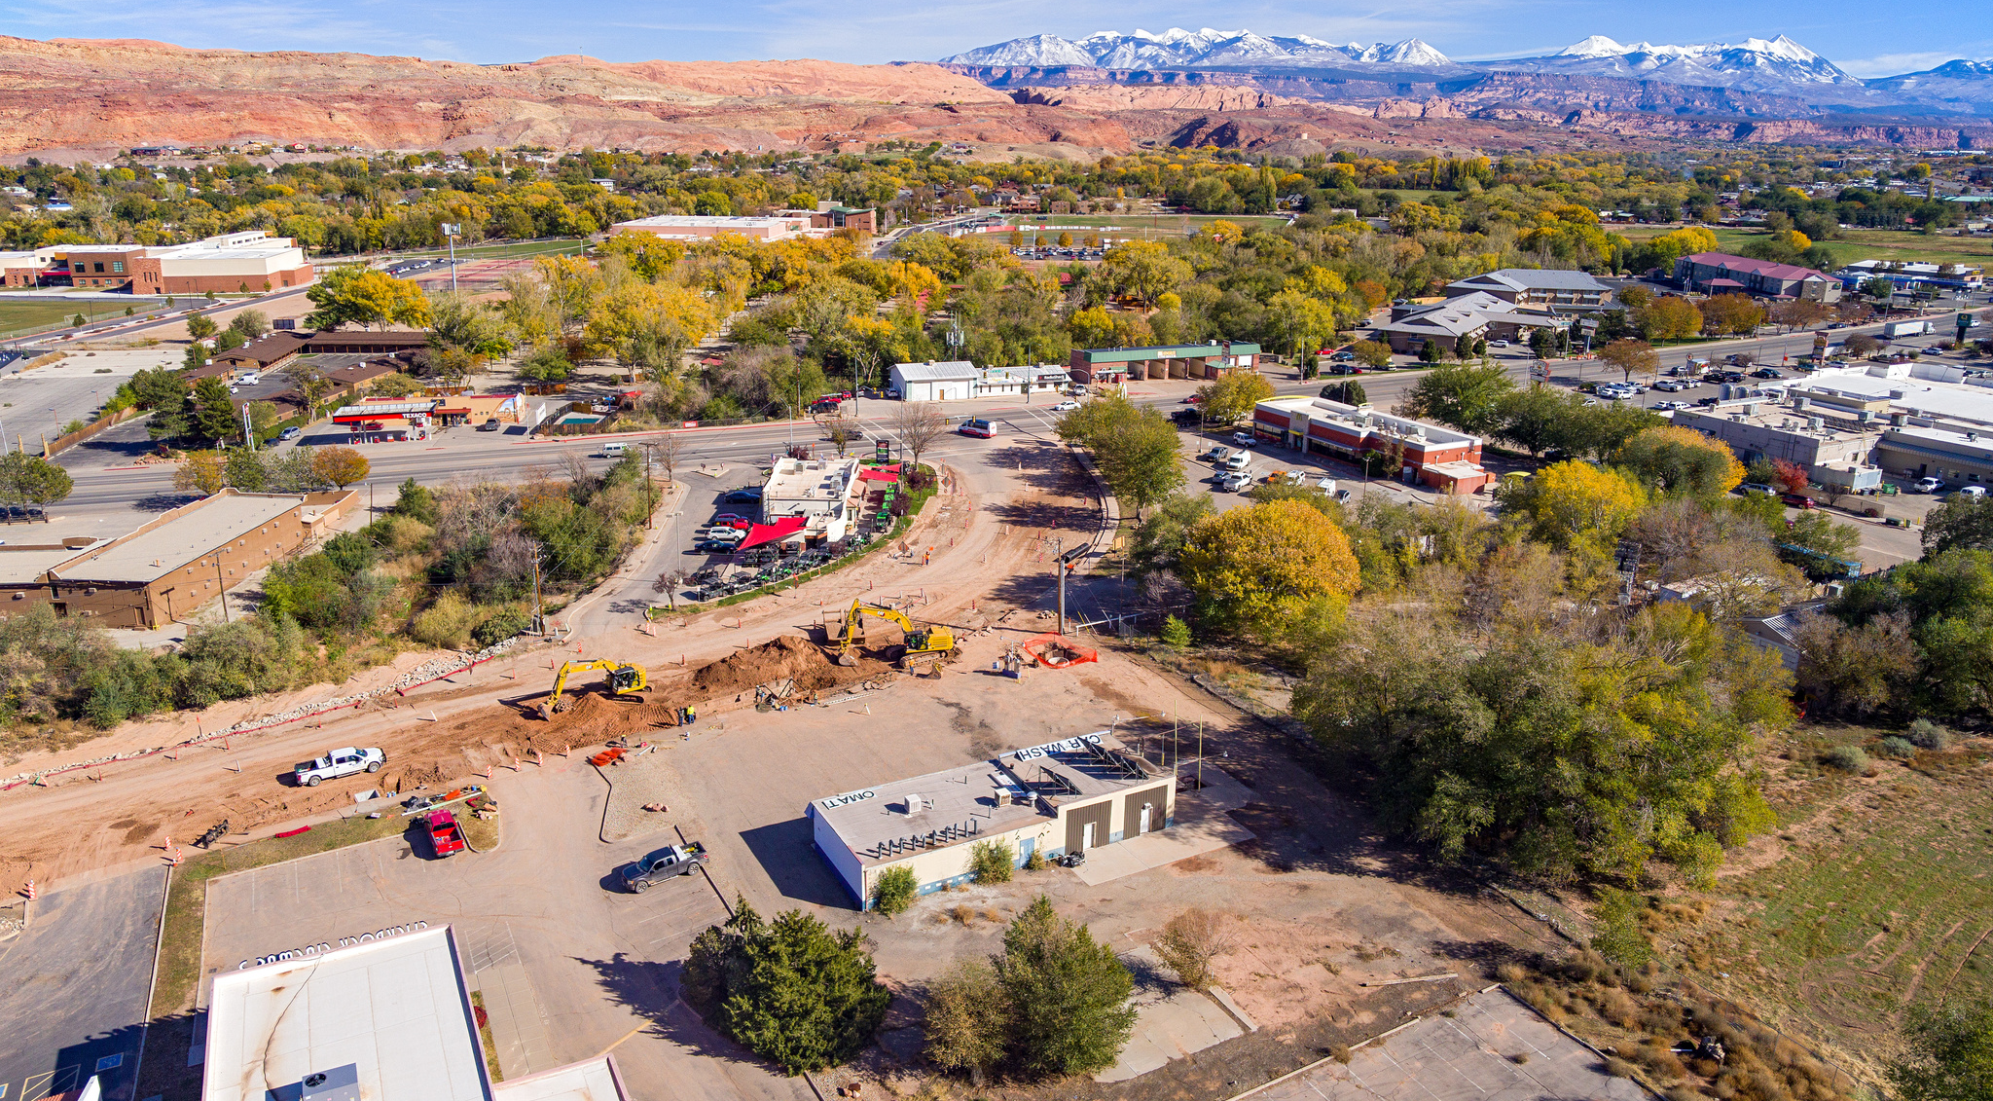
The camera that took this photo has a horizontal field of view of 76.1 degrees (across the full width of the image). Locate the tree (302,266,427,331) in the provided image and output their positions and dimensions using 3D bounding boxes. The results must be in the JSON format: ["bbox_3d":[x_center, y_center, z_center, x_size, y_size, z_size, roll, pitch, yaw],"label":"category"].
[{"bbox_3d":[-155.200,-61.920,314.550,27.500,16.000,27.500,-7,19,-25],"label":"tree"}]

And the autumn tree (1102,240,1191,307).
[{"bbox_3d":[44.520,-80.070,373.930,25.000,19.500,25.000,3,18,6],"label":"autumn tree"}]

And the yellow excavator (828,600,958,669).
[{"bbox_3d":[-9.440,7.700,120.080,10.800,5.600,3.300,-2,18,-10],"label":"yellow excavator"}]

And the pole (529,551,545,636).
[{"bbox_3d":[-45.120,4.144,125.453,1.100,9.200,0.700,1,17,0],"label":"pole"}]

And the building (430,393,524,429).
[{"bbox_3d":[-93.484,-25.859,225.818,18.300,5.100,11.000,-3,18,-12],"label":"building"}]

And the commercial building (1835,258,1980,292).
[{"bbox_3d":[363.010,-112.180,515.370,45.000,6.000,36.000,3,18,5],"label":"commercial building"}]

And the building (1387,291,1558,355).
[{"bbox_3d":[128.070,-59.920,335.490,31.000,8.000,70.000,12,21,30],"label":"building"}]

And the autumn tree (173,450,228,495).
[{"bbox_3d":[-105.840,-10.230,170.000,6.400,6.200,6.400,1,18,0],"label":"autumn tree"}]

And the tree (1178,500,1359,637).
[{"bbox_3d":[27.688,1.711,128.963,17.800,13.200,17.000,1,17,0],"label":"tree"}]

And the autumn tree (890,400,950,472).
[{"bbox_3d":[-11.480,-17.290,192.470,9.200,11.000,9.200,0,18,-3],"label":"autumn tree"}]

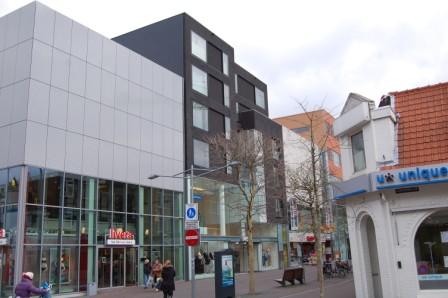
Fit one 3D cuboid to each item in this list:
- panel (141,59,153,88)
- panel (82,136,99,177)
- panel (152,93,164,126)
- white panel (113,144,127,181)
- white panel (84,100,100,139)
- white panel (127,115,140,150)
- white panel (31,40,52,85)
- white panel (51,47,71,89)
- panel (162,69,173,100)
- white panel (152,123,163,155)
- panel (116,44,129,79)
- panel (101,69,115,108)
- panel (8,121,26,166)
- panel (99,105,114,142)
[{"bbox_3d":[-6.184,-5.962,35.614,0.070,2.443,1.323,-10,-16,30],"label":"panel"},{"bbox_3d":[-7.673,0.458,25.717,0.100,2.304,1.191,-9,-15,30],"label":"panel"},{"bbox_3d":[-5.102,-3.083,34.231,0.100,2.425,1.280,-10,-16,30],"label":"panel"},{"bbox_3d":[-6.952,0.958,29.885,0.100,2.517,1.280,-10,-16,30],"label":"white panel"},{"bbox_3d":[-8.366,-1.881,28.415,0.100,2.454,1.280,-10,-16,30],"label":"white panel"},{"bbox_3d":[-6.362,-1.203,31.531,0.100,2.417,1.280,-10,-16,30],"label":"white panel"},{"bbox_3d":[-11.029,-5.248,27.148,0.070,2.522,1.323,-10,-16,30],"label":"white panel"},{"bbox_3d":[-10.324,-5.001,28.273,0.070,2.522,1.323,-10,-16,30],"label":"white panel"},{"bbox_3d":[-4.510,-5.165,35.858,0.100,2.347,1.280,-10,-16,30],"label":"panel"},{"bbox_3d":[-5.025,-0.731,33.662,0.100,2.417,1.280,-10,-16,30],"label":"white panel"},{"bbox_3d":[-7.180,-6.132,31.685,0.100,2.360,1.280,-10,-16,30],"label":"panel"},{"bbox_3d":[-7.774,-4.029,30.056,0.100,2.454,1.280,-10,-16,30],"label":"panel"},{"bbox_3d":[-11.208,-0.229,24.411,1.396,2.454,0.100,-10,-16,30],"label":"panel"},{"bbox_3d":[-8.122,-1.771,31.043,0.070,2.522,1.323,-10,-16,30],"label":"panel"}]

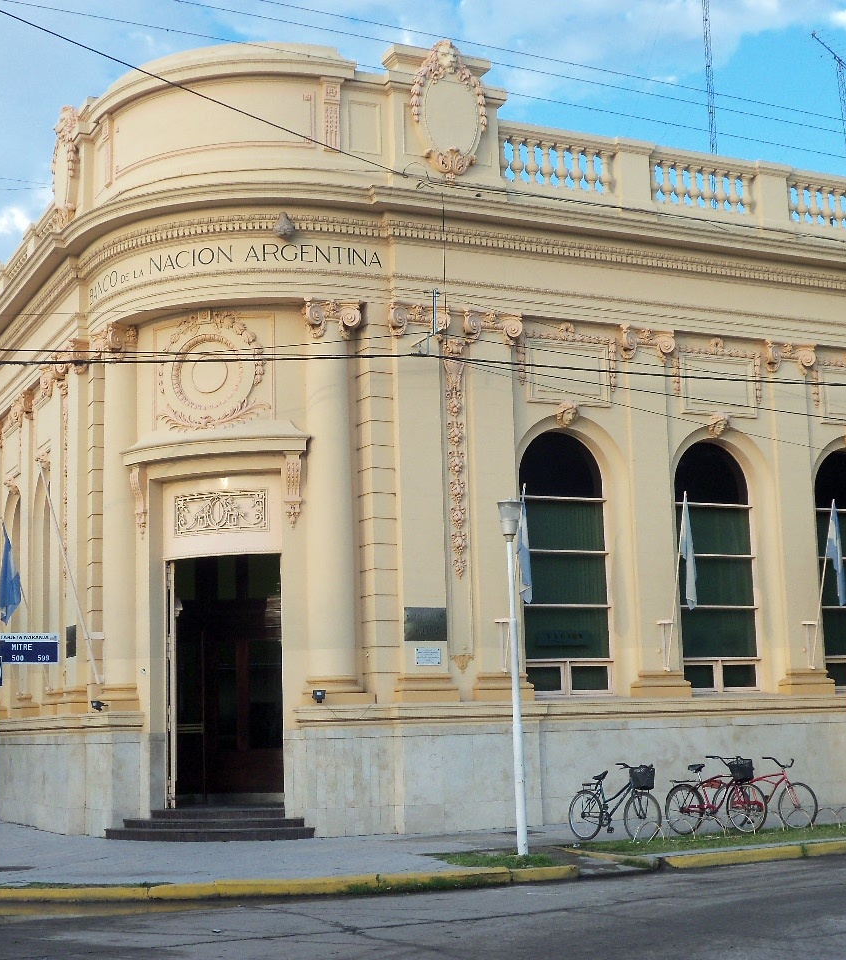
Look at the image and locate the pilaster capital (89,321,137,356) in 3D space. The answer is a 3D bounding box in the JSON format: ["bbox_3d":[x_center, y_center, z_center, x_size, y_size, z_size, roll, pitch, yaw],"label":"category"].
[{"bbox_3d":[-5.154,-2.189,25.922,0.450,0.600,0.920,5,-11,-36],"label":"pilaster capital"}]

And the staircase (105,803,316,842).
[{"bbox_3d":[-3.181,5.216,23.564,3.550,0.440,1.450,-5,-9,19],"label":"staircase"}]

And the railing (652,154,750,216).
[{"bbox_3d":[4.975,-5.261,27.681,2.120,0.880,0.300,3,-10,-26],"label":"railing"}]

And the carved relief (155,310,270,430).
[{"bbox_3d":[-3.283,-1.691,24.108,1.870,1.830,0.250,-5,-9,18],"label":"carved relief"}]

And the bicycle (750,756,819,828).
[{"bbox_3d":[4.980,4.589,22.846,1.780,1.040,0.650,-8,-11,36],"label":"bicycle"}]

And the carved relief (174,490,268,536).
[{"bbox_3d":[-3.124,0.518,24.050,1.600,0.650,0.140,-5,-9,18],"label":"carved relief"}]

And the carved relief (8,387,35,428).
[{"bbox_3d":[-7.923,-1.372,30.647,0.300,0.620,0.950,3,-10,-26],"label":"carved relief"}]

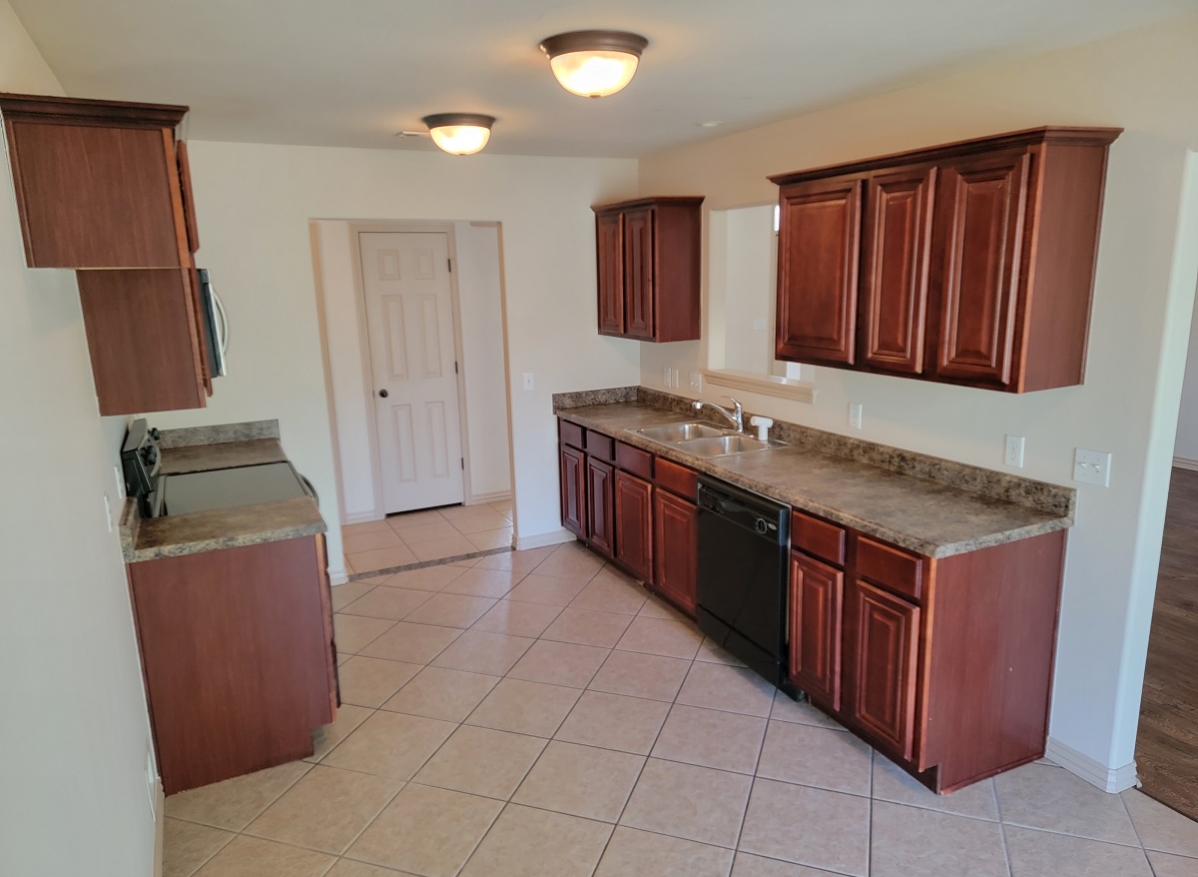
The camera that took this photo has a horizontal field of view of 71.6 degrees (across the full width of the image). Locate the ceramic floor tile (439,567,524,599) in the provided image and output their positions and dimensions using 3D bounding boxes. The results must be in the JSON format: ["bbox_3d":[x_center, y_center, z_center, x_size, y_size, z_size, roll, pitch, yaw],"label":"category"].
[{"bbox_3d":[-0.669,0.853,4.864,0.394,0.010,0.394,3,13,19],"label":"ceramic floor tile"}]

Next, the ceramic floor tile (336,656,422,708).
[{"bbox_3d":[-1.055,1.099,3.752,0.392,0.010,0.392,3,13,19],"label":"ceramic floor tile"}]

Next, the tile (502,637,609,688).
[{"bbox_3d":[-0.177,1.054,3.874,0.395,0.010,0.395,3,13,19],"label":"tile"}]

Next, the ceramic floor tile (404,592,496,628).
[{"bbox_3d":[-0.795,0.930,4.481,0.392,0.010,0.392,3,13,19],"label":"ceramic floor tile"}]

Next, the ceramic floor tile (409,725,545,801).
[{"bbox_3d":[-0.440,1.222,3.139,0.395,0.010,0.395,3,13,19],"label":"ceramic floor tile"}]

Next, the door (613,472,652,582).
[{"bbox_3d":[0.184,0.464,4.433,0.020,0.540,0.390,-7,14,-26],"label":"door"}]

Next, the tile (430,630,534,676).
[{"bbox_3d":[-0.554,1.039,4.020,0.392,0.010,0.392,3,13,19],"label":"tile"}]

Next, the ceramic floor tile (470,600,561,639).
[{"bbox_3d":[-0.421,0.948,4.352,0.392,0.010,0.392,3,13,19],"label":"ceramic floor tile"}]

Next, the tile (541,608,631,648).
[{"bbox_3d":[-0.048,0.965,4.223,0.392,0.010,0.392,3,13,19],"label":"tile"}]

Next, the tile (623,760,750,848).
[{"bbox_3d":[0.310,1.253,2.871,0.392,0.010,0.392,3,13,19],"label":"tile"}]

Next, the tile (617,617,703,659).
[{"bbox_3d":[0.320,0.991,4.125,0.392,0.010,0.392,3,13,19],"label":"tile"}]

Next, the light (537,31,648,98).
[{"bbox_3d":[-0.011,-1.071,2.421,0.317,0.143,0.317,-2,12,0],"label":"light"}]

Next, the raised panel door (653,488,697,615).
[{"bbox_3d":[0.374,0.540,4.059,0.020,0.540,0.366,-7,14,-26],"label":"raised panel door"}]

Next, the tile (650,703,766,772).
[{"bbox_3d":[0.442,1.177,3.260,0.392,0.010,0.392,3,13,19],"label":"tile"}]

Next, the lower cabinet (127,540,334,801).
[{"bbox_3d":[-1.365,0.779,3.176,0.625,0.878,0.381,-7,14,-25],"label":"lower cabinet"}]

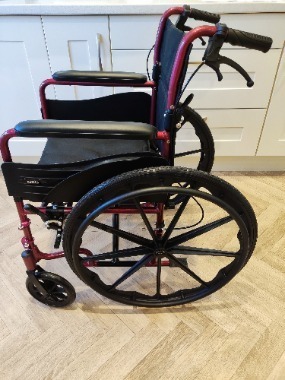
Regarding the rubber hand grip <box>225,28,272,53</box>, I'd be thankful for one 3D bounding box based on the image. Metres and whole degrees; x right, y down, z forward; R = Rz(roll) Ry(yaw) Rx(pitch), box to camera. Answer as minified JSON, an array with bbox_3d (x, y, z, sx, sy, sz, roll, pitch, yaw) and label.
[{"bbox_3d":[0.225,-0.313,0.599,0.100,0.033,0.033,7,36,-9],"label":"rubber hand grip"}]

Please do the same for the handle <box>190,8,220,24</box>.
[{"bbox_3d":[0.206,-0.573,0.944,0.100,0.033,0.033,7,36,-9],"label":"handle"}]

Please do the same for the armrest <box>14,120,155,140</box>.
[{"bbox_3d":[-0.135,-0.146,0.696,0.345,0.030,0.055,0,37,-3],"label":"armrest"}]

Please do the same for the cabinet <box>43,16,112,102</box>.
[{"bbox_3d":[-0.291,-0.652,1.712,0.302,0.735,0.570,0,37,1],"label":"cabinet"}]

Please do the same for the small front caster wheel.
[{"bbox_3d":[-0.333,0.367,1.046,0.177,0.177,0.032,7,38,10],"label":"small front caster wheel"}]

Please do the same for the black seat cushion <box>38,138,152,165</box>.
[{"bbox_3d":[-0.159,-0.094,1.014,0.410,0.045,0.440,-1,37,-3],"label":"black seat cushion"}]

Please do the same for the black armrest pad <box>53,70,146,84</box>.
[{"bbox_3d":[-0.154,-0.414,1.053,0.345,0.030,0.055,0,37,-3],"label":"black armrest pad"}]

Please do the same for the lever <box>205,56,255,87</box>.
[{"bbox_3d":[0.195,-0.265,0.633,0.130,0.051,0.024,8,36,-9],"label":"lever"}]

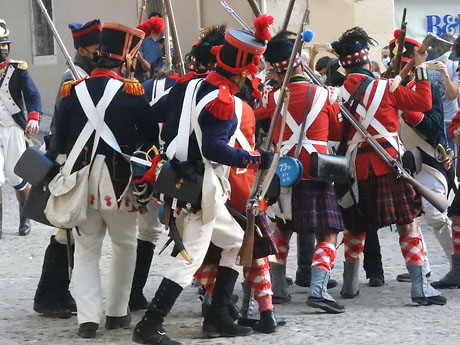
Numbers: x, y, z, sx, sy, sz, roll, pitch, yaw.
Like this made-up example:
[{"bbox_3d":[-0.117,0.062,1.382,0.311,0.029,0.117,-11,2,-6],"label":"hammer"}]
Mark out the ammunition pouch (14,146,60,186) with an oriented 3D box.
[{"bbox_3d":[-1.188,-0.037,12.300,0.220,0.190,0.100,27,5,19],"label":"ammunition pouch"}]

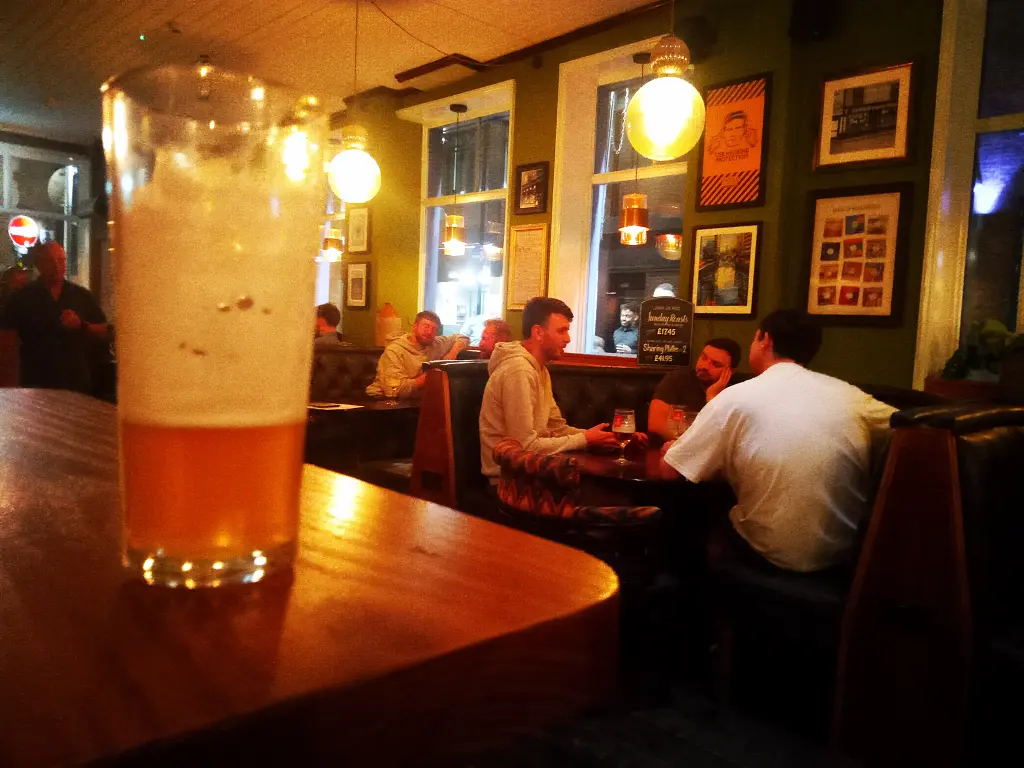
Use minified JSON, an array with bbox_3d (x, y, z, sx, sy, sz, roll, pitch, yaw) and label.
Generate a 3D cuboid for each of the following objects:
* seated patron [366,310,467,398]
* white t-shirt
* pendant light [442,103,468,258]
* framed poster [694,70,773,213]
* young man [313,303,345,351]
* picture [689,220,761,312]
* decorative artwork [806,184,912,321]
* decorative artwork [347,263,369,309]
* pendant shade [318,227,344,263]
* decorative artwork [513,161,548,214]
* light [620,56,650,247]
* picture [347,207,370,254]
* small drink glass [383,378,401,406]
[{"bbox_3d":[-0.600,0.173,5.100,0.640,1.270,0.720,2,5,-10],"label":"seated patron"},{"bbox_3d":[0.882,0.262,2.720,0.640,0.670,0.440,1,5,-15],"label":"white t-shirt"},{"bbox_3d":[-0.430,-1.611,6.577,0.170,1.221,0.170,3,3,0],"label":"pendant light"},{"bbox_3d":[1.224,-1.314,4.555,0.030,0.702,0.416,0,5,-45],"label":"framed poster"},{"bbox_3d":[-1.396,0.057,6.100,0.500,1.300,0.750,-2,7,-43],"label":"young man"},{"bbox_3d":[1.185,-0.631,4.600,0.030,0.514,0.418,0,5,-45],"label":"picture"},{"bbox_3d":[1.691,-0.630,4.092,0.030,0.665,0.498,0,5,-45],"label":"decorative artwork"},{"bbox_3d":[-1.145,-0.735,6.179,0.030,0.345,0.320,-2,7,-43],"label":"decorative artwork"},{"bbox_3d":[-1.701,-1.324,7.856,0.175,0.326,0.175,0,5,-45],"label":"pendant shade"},{"bbox_3d":[0.142,-1.328,5.641,0.030,0.335,0.302,0,5,-45],"label":"decorative artwork"},{"bbox_3d":[0.687,-1.263,4.500,0.165,1.030,0.165,-2,7,-43],"label":"light"},{"bbox_3d":[-1.312,-1.319,7.101,0.030,0.408,0.339,0,5,-45],"label":"picture"},{"bbox_3d":[-0.669,0.026,4.600,0.085,0.170,0.085,2,5,0],"label":"small drink glass"}]

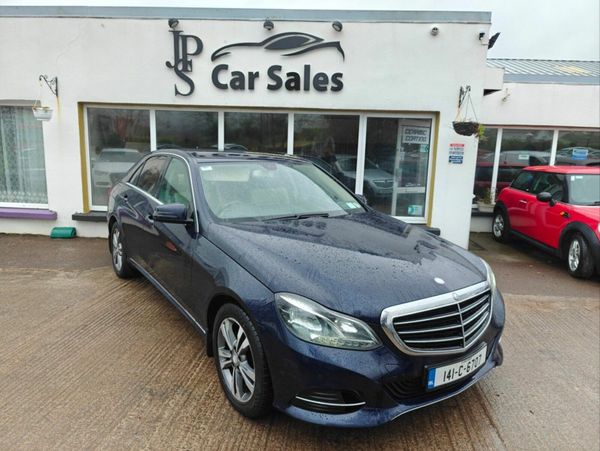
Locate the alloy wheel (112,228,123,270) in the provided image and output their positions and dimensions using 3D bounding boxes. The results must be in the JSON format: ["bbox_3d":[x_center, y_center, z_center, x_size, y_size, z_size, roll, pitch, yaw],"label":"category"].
[{"bbox_3d":[-1.980,0.266,4.715,0.200,0.470,0.470,-5,12,-35],"label":"alloy wheel"}]

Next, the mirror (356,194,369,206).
[{"bbox_3d":[0.576,-0.225,4.067,0.250,0.160,0.170,-5,12,-35],"label":"mirror"}]

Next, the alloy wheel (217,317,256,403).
[{"bbox_3d":[-0.298,0.742,2.379,0.200,0.470,0.470,-5,12,-35],"label":"alloy wheel"}]

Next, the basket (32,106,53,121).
[{"bbox_3d":[-3.926,-1.708,6.348,0.280,0.200,0.270,2,10,3],"label":"basket"}]

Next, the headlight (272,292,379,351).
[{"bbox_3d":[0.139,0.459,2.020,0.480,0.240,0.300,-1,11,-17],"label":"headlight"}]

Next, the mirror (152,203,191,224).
[{"bbox_3d":[-0.917,-0.085,3.007,0.250,0.155,0.170,-5,12,-35],"label":"mirror"}]

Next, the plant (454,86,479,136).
[{"bbox_3d":[2.409,-1.664,6.024,0.390,0.730,0.380,2,10,3],"label":"plant"}]

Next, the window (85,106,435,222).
[{"bbox_3d":[-0.720,-0.985,6.820,5.639,1.757,0.100,2,10,3],"label":"window"}]

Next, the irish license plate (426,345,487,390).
[{"bbox_3d":[0.846,0.740,2.211,0.520,0.115,0.020,-5,12,-35],"label":"irish license plate"}]

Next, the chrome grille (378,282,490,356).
[{"bbox_3d":[0.812,0.503,2.230,0.870,0.290,0.180,-5,12,-35],"label":"chrome grille"}]

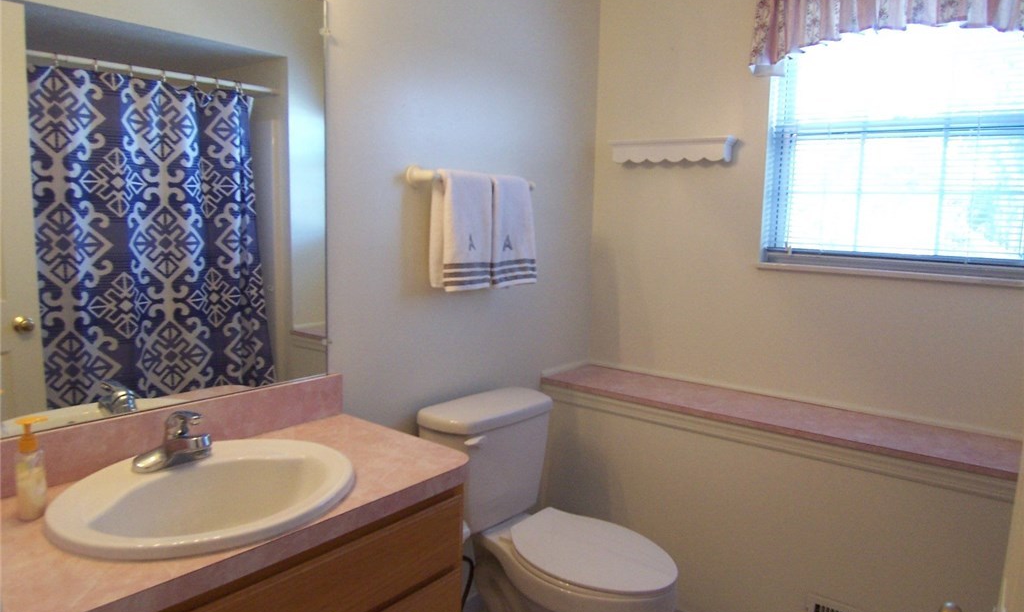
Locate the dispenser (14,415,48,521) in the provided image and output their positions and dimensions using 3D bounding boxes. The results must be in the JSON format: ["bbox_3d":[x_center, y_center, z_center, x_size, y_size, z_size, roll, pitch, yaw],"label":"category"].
[{"bbox_3d":[-0.807,0.271,1.144,0.049,0.168,0.051,-6,10,-43],"label":"dispenser"}]

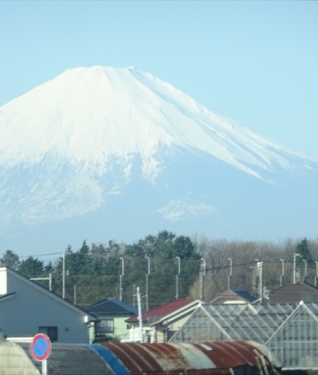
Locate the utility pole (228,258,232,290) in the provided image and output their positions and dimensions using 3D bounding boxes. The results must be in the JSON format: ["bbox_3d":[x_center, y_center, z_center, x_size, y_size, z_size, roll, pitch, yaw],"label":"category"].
[{"bbox_3d":[6.092,12.338,439.759,0.360,12.500,0.300,0,-2,0],"label":"utility pole"}]

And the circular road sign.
[{"bbox_3d":[-2.545,3.433,110.500,0.600,0.600,0.050,-2,-3,38],"label":"circular road sign"}]

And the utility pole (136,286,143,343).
[{"bbox_3d":[-0.883,8.756,274.867,0.300,6.910,0.250,-3,-2,0],"label":"utility pole"}]

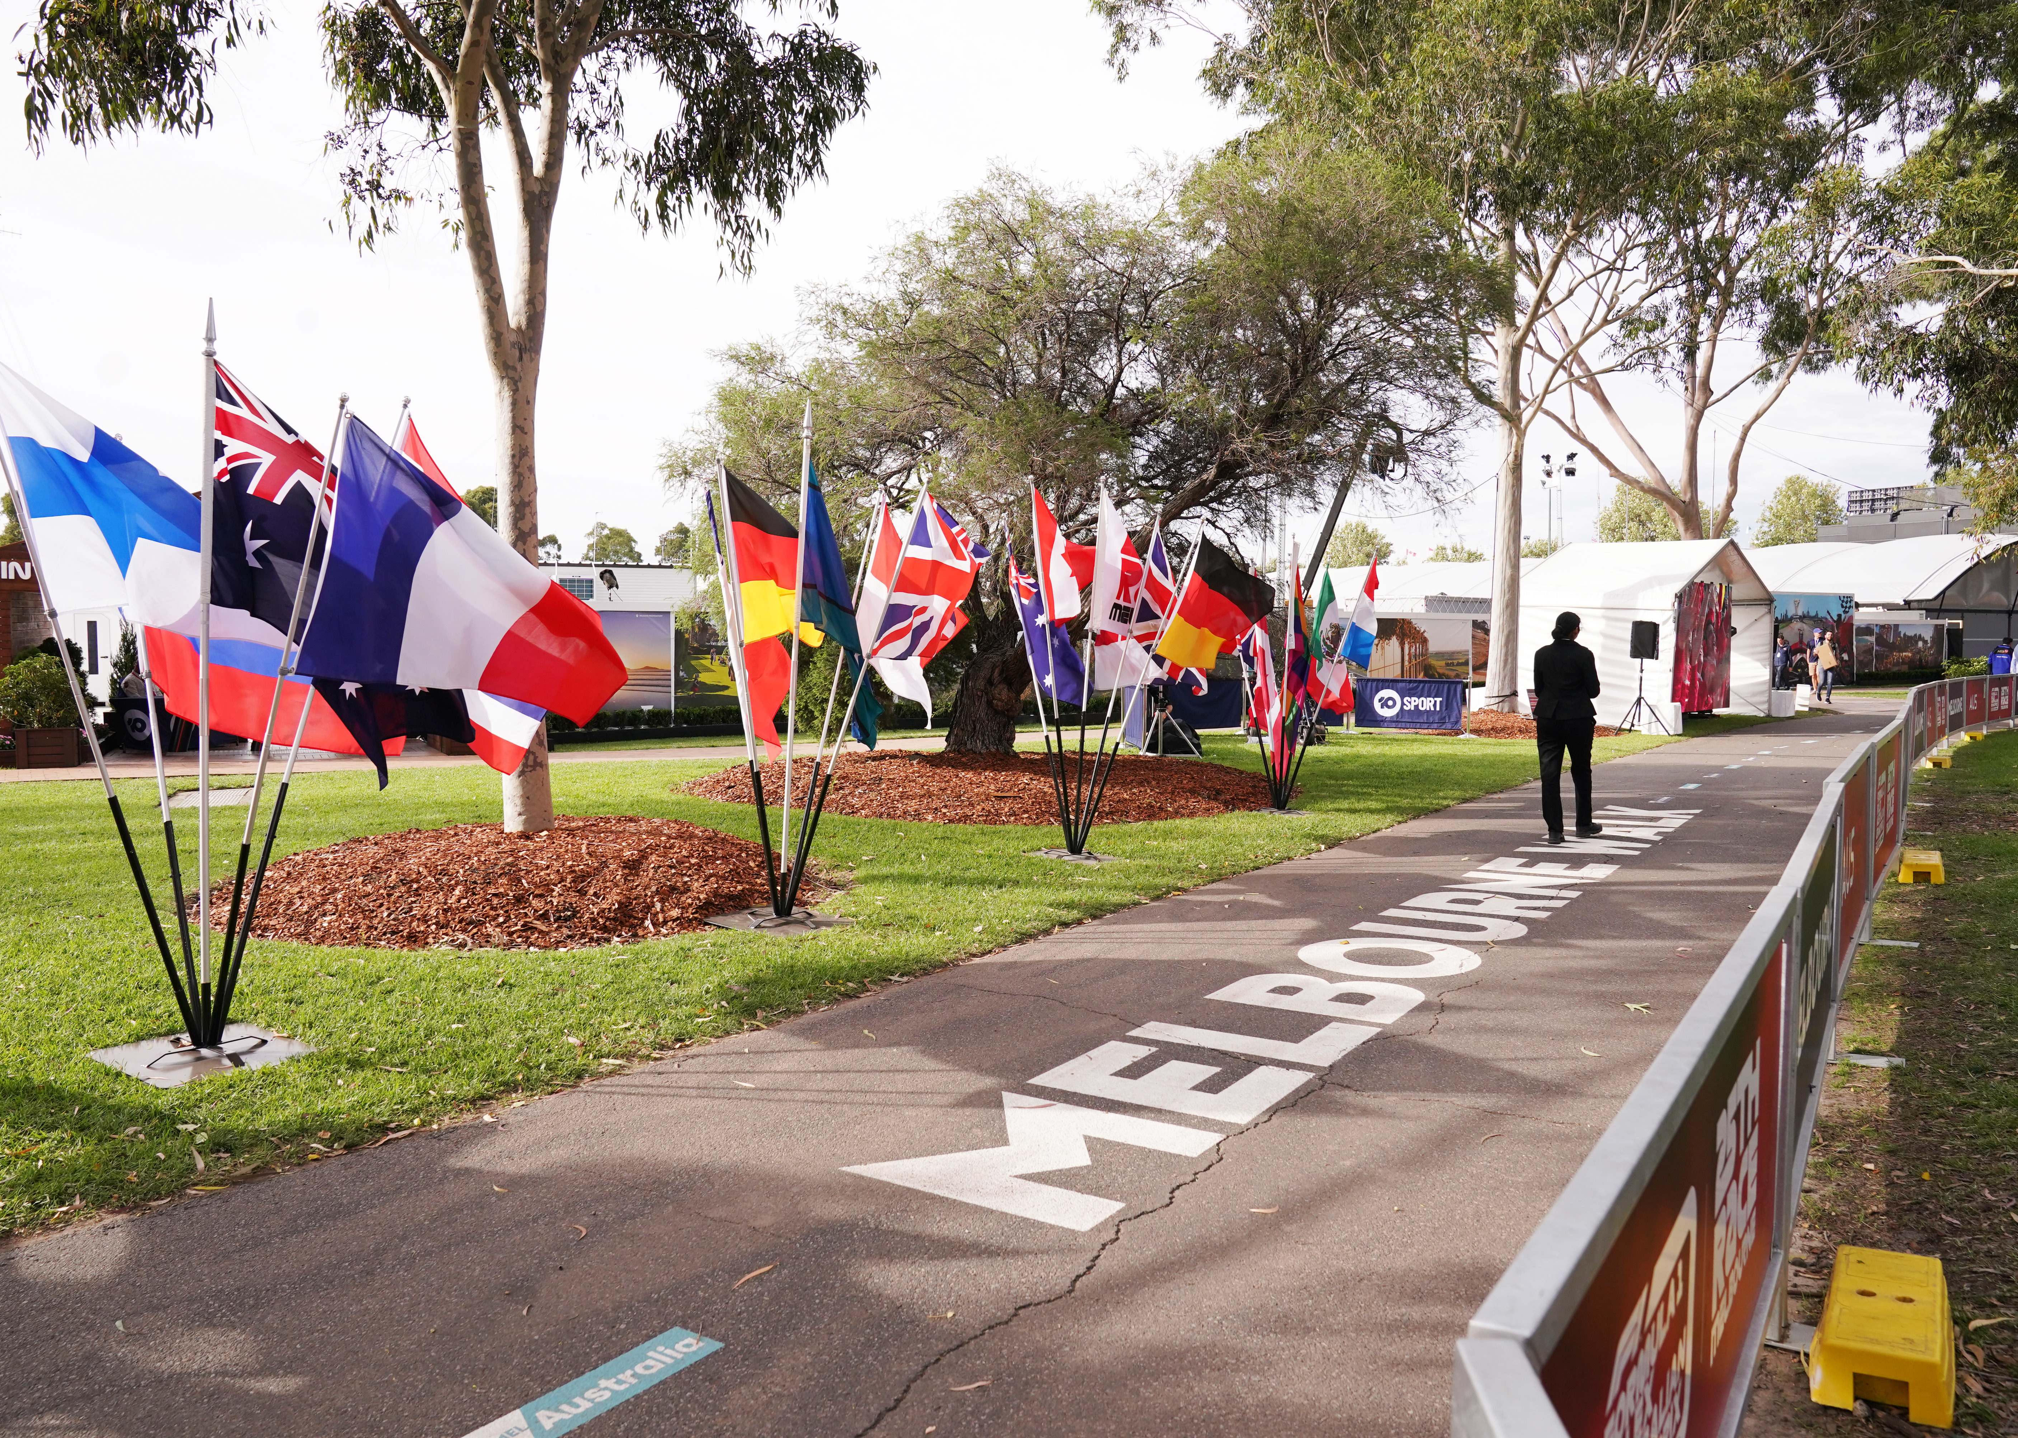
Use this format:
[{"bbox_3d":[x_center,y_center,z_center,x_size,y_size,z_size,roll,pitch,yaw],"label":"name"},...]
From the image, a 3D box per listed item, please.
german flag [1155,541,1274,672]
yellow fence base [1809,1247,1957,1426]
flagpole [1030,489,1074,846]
[{"bbox_3d":[1.465,-0.810,10.310,0.350,0.970,1.330,2,4,28],"label":"german flag"},{"bbox_3d":[1.820,1.255,2.980,0.230,0.125,0.580,2,4,32],"label":"yellow fence base"},{"bbox_3d":[0.305,-0.356,9.884,0.035,2.570,0.035,-7,3,0],"label":"flagpole"}]

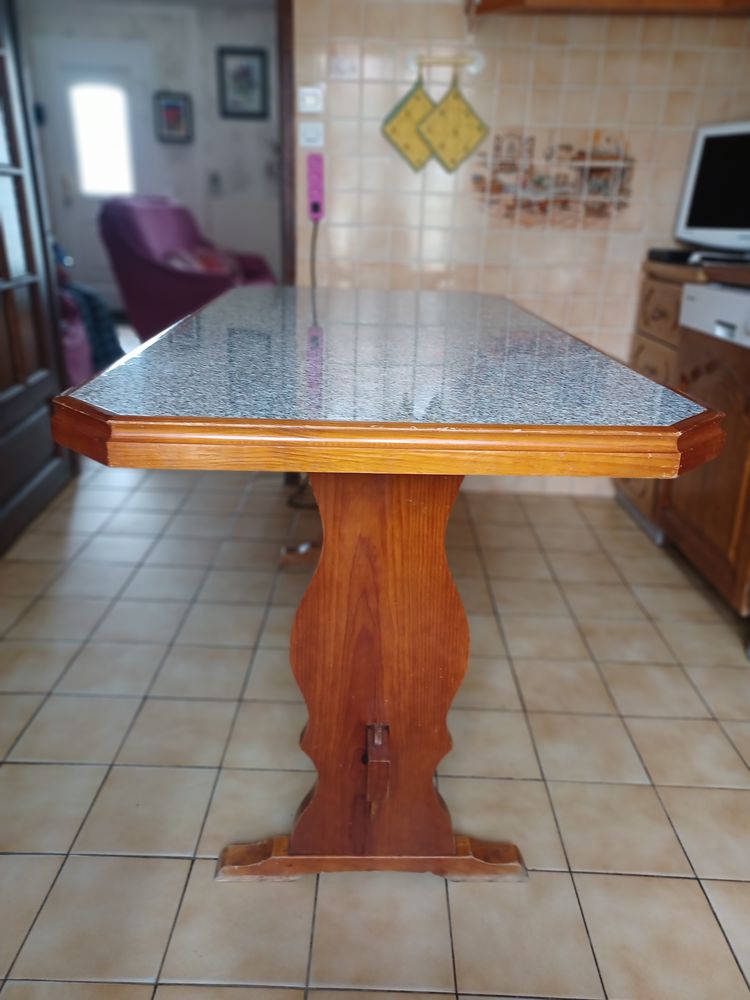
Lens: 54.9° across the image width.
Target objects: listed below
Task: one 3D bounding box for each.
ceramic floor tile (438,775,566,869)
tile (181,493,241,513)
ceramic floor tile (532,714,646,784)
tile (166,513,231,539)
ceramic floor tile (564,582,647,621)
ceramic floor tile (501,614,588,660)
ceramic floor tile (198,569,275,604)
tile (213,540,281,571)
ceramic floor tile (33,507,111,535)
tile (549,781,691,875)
[{"bbox_3d":[0.216,0.562,1.253,0.199,0.010,0.199,2,21,0],"label":"ceramic floor tile"},{"bbox_3d":[-0.572,0.015,2.569,0.199,0.010,0.199,2,21,0],"label":"tile"},{"bbox_3d":[0.427,0.503,1.463,0.200,0.010,0.200,2,22,0],"label":"ceramic floor tile"},{"bbox_3d":[-0.577,0.086,2.381,0.199,0.009,0.199,2,22,0],"label":"tile"},{"bbox_3d":[0.631,0.283,2.006,0.199,0.010,0.199,2,21,0],"label":"ceramic floor tile"},{"bbox_3d":[0.426,0.349,1.817,0.199,0.010,0.199,2,21,0],"label":"ceramic floor tile"},{"bbox_3d":[-0.384,0.246,2.035,0.200,0.010,0.200,2,22,0],"label":"ceramic floor tile"},{"bbox_3d":[-0.378,0.168,2.193,0.199,0.009,0.199,2,22,0],"label":"tile"},{"bbox_3d":[-0.975,0.070,2.373,0.198,0.010,0.198,2,22,0],"label":"ceramic floor tile"},{"bbox_3d":[0.418,0.570,1.253,0.199,0.010,0.199,2,21,0],"label":"tile"}]

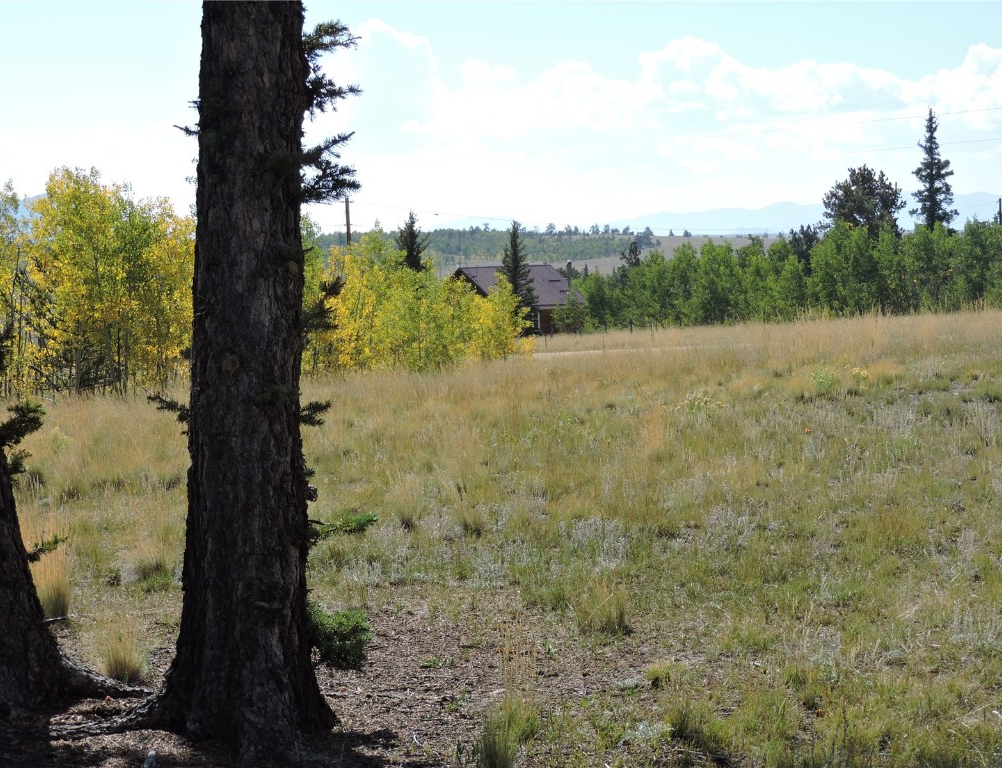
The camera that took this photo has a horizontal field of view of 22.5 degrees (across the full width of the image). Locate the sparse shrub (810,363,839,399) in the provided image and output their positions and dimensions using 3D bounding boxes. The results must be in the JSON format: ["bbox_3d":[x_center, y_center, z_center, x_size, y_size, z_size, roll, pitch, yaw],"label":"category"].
[{"bbox_3d":[3.924,-0.042,30.500,0.370,0.440,0.370,0,3,0],"label":"sparse shrub"}]

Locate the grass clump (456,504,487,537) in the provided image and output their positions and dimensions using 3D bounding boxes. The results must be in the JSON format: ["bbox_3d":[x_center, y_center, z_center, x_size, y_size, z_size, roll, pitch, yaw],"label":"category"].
[{"bbox_3d":[-0.185,0.858,15.800,0.200,0.200,0.200,0,3,0],"label":"grass clump"}]

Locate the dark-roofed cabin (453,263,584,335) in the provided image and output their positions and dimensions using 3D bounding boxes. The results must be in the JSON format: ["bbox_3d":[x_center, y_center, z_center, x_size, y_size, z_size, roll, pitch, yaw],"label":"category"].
[{"bbox_3d":[0.388,-6.398,195.000,10.200,5.600,8.700,-3,5,-44],"label":"dark-roofed cabin"}]

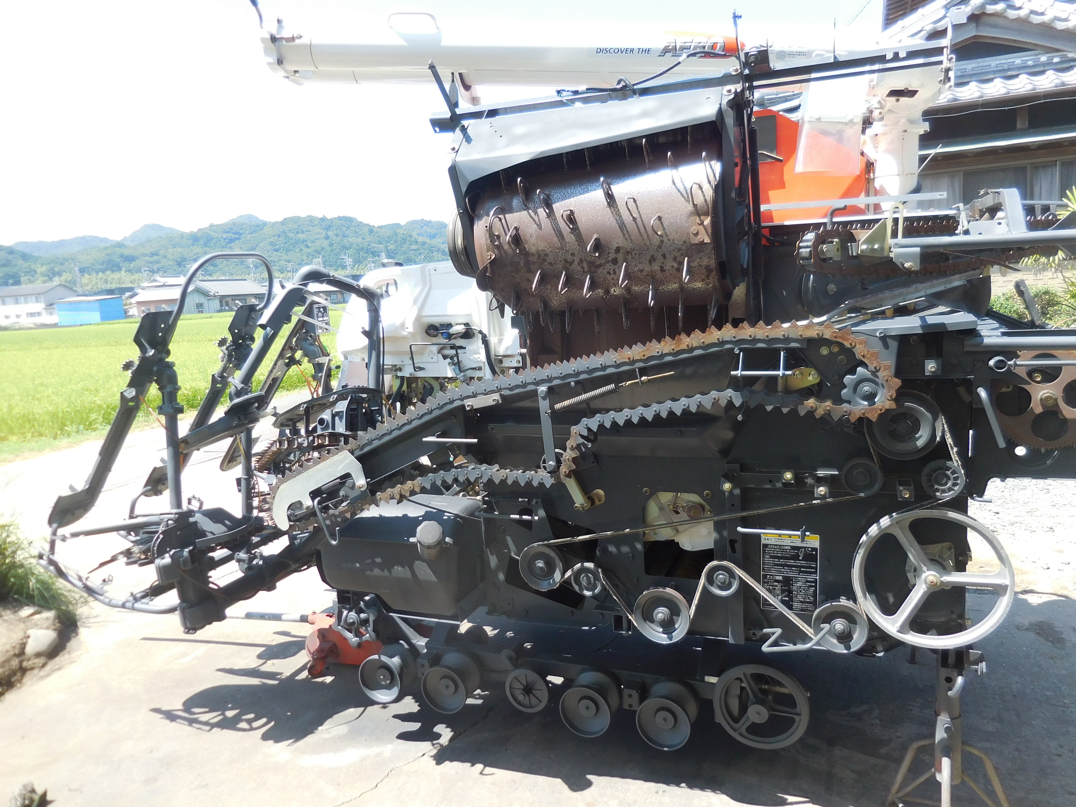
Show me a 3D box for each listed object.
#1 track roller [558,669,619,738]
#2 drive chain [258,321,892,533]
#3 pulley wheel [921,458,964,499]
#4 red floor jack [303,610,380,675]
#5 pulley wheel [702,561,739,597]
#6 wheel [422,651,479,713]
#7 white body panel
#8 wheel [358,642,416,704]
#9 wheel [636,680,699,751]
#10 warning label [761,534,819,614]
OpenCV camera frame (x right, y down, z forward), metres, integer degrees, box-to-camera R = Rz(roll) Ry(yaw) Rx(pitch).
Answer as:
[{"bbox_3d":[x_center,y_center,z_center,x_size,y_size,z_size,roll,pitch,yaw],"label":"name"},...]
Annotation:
[{"bbox_3d":[0.172,0.983,2.547,0.169,0.169,0.122,0,8,21],"label":"track roller"},{"bbox_3d":[-0.028,0.098,2.190,1.885,0.610,0.050,0,8,21],"label":"drive chain"},{"bbox_3d":[0.968,0.181,1.862,0.092,0.092,0.035,0,8,21],"label":"pulley wheel"},{"bbox_3d":[-0.593,0.951,3.144,0.620,0.240,0.280,-1,9,15],"label":"red floor jack"},{"bbox_3d":[0.493,0.475,2.092,0.087,0.087,0.035,0,8,21],"label":"pulley wheel"},{"bbox_3d":[-0.302,0.981,2.732,0.169,0.169,0.122,0,8,21],"label":"wheel"},{"bbox_3d":[-0.448,-0.332,3.303,0.840,0.540,0.320,0,8,21],"label":"white body panel"},{"bbox_3d":[-0.542,0.974,2.823,0.174,0.174,0.118,0,8,21],"label":"wheel"},{"bbox_3d":[0.408,0.983,2.455,0.169,0.169,0.122,0,8,21],"label":"wheel"},{"bbox_3d":[0.682,0.461,2.108,0.147,0.216,0.004,0,8,21],"label":"warning label"}]

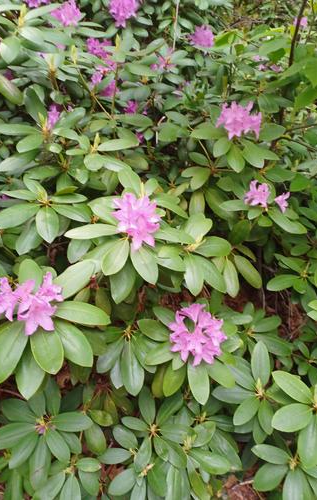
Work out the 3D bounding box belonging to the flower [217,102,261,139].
[{"bbox_3d":[0.277,-0.448,1.250,0.159,0.135,0.127,7,37,10],"label":"flower"}]

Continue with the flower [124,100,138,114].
[{"bbox_3d":[-0.128,-0.651,1.650,0.064,0.064,0.058,-3,36,-3],"label":"flower"}]

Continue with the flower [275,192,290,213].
[{"bbox_3d":[0.402,-0.154,1.170,0.045,0.054,0.045,29,45,34],"label":"flower"}]

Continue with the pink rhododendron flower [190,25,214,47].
[{"bbox_3d":[0.238,-1.183,2.000,0.133,0.126,0.120,3,36,5],"label":"pink rhododendron flower"}]

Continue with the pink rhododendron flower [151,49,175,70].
[{"bbox_3d":[0.026,-0.976,1.850,0.123,0.104,0.111,0,36,1],"label":"pink rhododendron flower"}]

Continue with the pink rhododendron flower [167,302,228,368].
[{"bbox_3d":[0.091,0.192,0.820,0.132,0.132,0.118,6,36,8],"label":"pink rhododendron flower"}]

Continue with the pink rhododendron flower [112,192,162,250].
[{"bbox_3d":[-0.057,-0.073,0.930,0.129,0.135,0.116,-2,36,-3],"label":"pink rhododendron flower"}]

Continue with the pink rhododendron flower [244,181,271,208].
[{"bbox_3d":[0.321,-0.180,1.170,0.091,0.086,0.082,10,37,14],"label":"pink rhododendron flower"}]

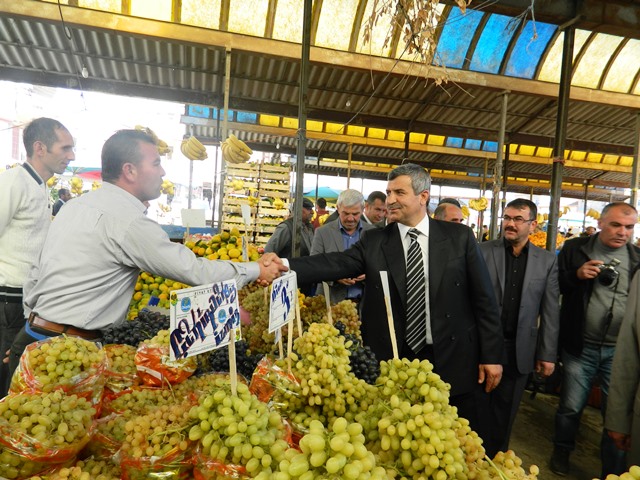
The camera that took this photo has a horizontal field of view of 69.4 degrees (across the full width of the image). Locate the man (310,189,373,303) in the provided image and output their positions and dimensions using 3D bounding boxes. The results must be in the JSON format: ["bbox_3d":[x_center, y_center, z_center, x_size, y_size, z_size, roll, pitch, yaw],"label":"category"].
[{"bbox_3d":[0.165,0.530,2.940,0.520,1.720,0.400,3,4,0],"label":"man"}]

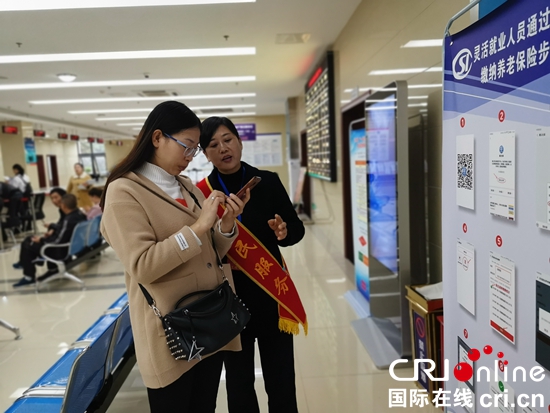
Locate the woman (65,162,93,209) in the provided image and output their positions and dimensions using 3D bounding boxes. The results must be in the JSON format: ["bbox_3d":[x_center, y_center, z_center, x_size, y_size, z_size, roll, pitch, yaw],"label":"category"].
[{"bbox_3d":[-3.718,-0.072,8.280,0.480,1.550,0.340,-5,6,-18],"label":"woman"}]

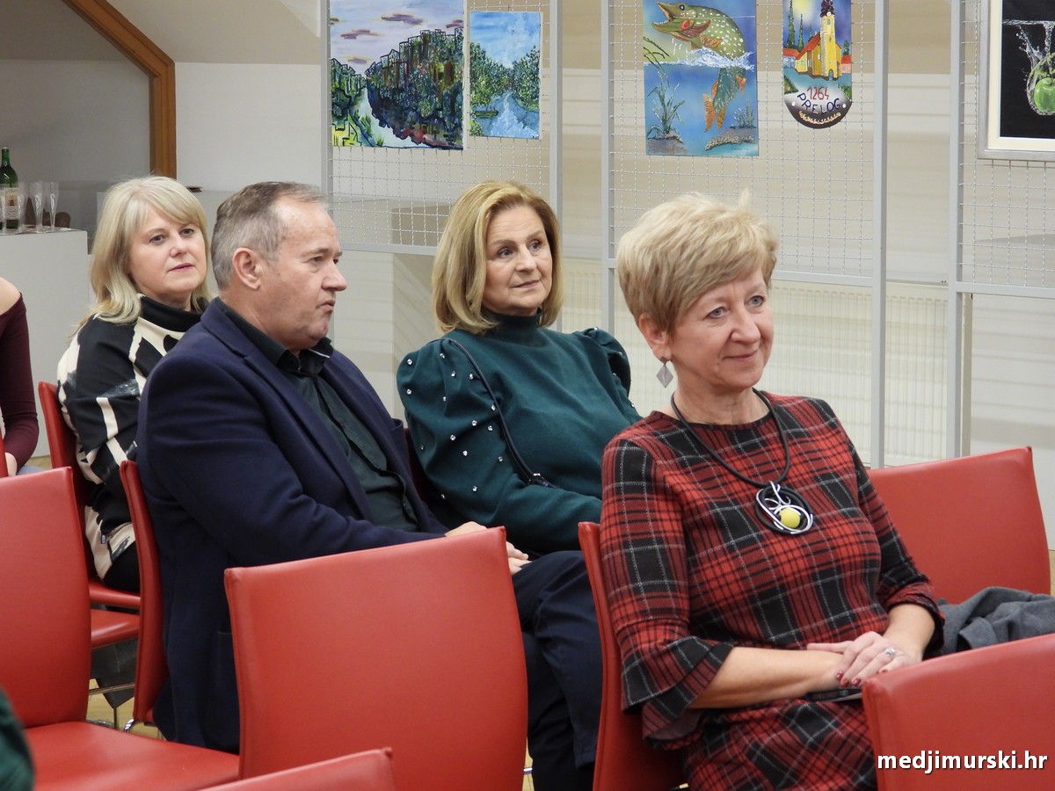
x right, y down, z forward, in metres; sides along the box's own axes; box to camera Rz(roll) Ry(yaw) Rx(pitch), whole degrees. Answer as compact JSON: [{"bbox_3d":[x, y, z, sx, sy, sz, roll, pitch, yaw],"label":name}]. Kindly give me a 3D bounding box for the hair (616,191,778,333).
[{"bbox_3d":[0.228,-0.180,3.740,0.190,0.185,0.215,-10,11,-28],"label":"hair"}]

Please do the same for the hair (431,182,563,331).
[{"bbox_3d":[-0.048,-0.232,4.670,0.210,0.250,0.210,-12,12,-33],"label":"hair"}]

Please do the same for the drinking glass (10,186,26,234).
[{"bbox_3d":[-1.796,-0.657,9.800,0.047,0.178,0.047,0,7,0],"label":"drinking glass"}]

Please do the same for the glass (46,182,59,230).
[{"bbox_3d":[-1.700,-0.676,9.920,0.047,0.178,0.047,0,7,0],"label":"glass"}]

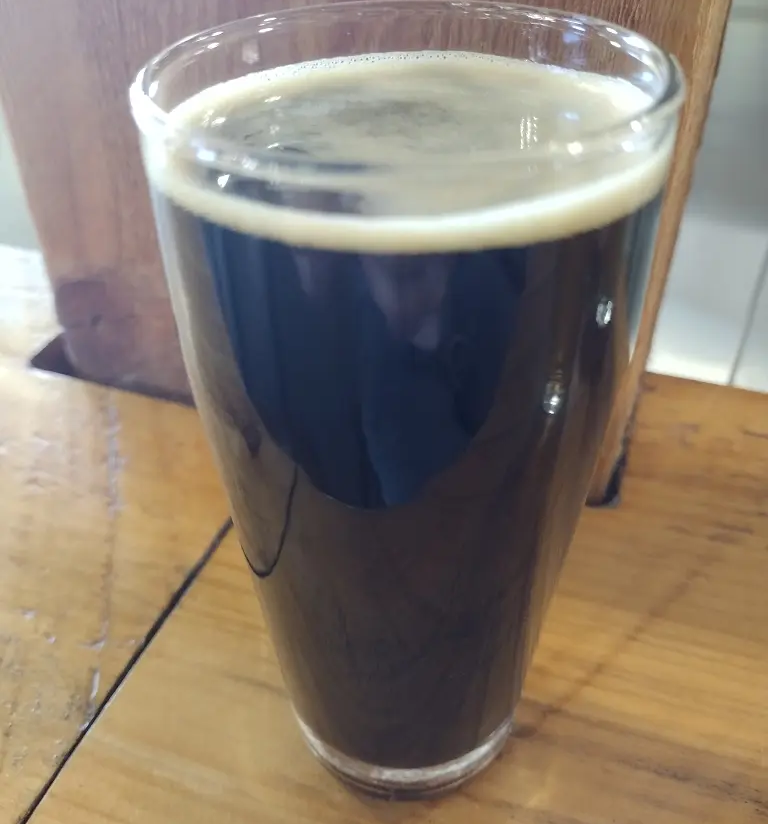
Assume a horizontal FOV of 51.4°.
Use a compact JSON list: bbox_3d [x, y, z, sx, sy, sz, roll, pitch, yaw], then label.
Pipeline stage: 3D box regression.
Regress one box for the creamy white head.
[{"bbox_3d":[0.003,-0.045,0.126,0.077,0.005,0.077,-2,38,0],"label":"creamy white head"}]

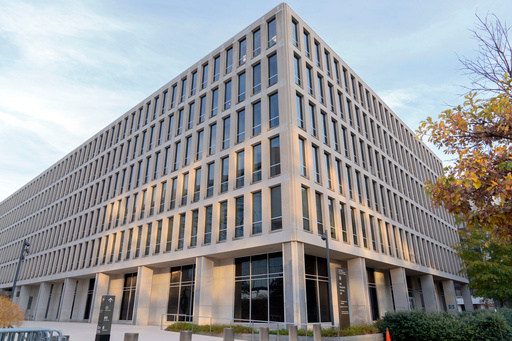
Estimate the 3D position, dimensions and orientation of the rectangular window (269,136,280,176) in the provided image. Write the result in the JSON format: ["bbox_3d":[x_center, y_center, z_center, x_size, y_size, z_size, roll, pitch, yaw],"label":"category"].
[{"bbox_3d":[1.373,-0.981,24.152,1.040,2.970,0.180,-19,-29,38],"label":"rectangular window"}]

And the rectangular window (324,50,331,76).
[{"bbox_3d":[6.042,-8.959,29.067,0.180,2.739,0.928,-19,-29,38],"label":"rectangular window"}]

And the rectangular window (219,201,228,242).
[{"bbox_3d":[-2.411,3.898,26.209,1.020,3.000,0.200,-19,-30,38],"label":"rectangular window"}]

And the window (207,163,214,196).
[{"bbox_3d":[-3.758,0.807,28.402,1.040,2.970,0.180,-19,-29,38],"label":"window"}]

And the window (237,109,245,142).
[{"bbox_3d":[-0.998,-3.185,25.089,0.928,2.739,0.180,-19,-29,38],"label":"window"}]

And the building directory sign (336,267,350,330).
[{"bbox_3d":[4.304,6.326,16.939,0.120,2.870,1.061,-19,-30,38],"label":"building directory sign"}]

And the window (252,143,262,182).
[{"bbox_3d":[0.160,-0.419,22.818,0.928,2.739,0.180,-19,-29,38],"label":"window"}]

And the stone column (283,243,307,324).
[{"bbox_3d":[2.376,6.857,20.647,0.950,4.900,0.950,-19,-30,38],"label":"stone column"}]

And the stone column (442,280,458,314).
[{"bbox_3d":[25.395,16.783,44.033,1.150,4.900,0.800,-19,-30,38],"label":"stone column"}]

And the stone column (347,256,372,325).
[{"bbox_3d":[8.029,9.454,26.551,1.220,4.900,0.850,-19,-29,38],"label":"stone column"}]

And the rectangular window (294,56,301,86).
[{"bbox_3d":[3.390,-8.280,28.110,0.197,3.025,1.056,-19,-30,38],"label":"rectangular window"}]

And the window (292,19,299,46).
[{"bbox_3d":[3.381,-11.915,29.648,0.197,3.025,1.056,-19,-30,38],"label":"window"}]

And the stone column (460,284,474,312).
[{"bbox_3d":[28.227,17.372,45.143,0.889,4.463,0.889,-19,-30,38],"label":"stone column"}]

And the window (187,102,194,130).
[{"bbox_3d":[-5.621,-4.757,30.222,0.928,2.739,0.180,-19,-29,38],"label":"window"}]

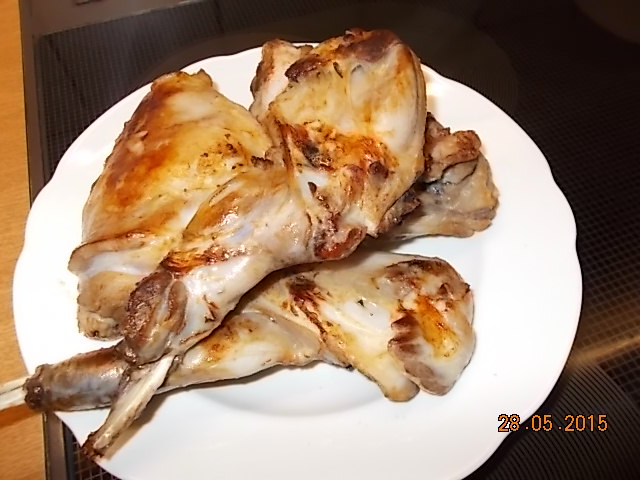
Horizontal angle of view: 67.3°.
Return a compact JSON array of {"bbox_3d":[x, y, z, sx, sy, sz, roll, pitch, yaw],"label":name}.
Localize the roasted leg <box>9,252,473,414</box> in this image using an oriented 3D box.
[{"bbox_3d":[-0.029,0.043,0.196,0.188,0.039,0.059,-8,57,-4],"label":"roasted leg"}]

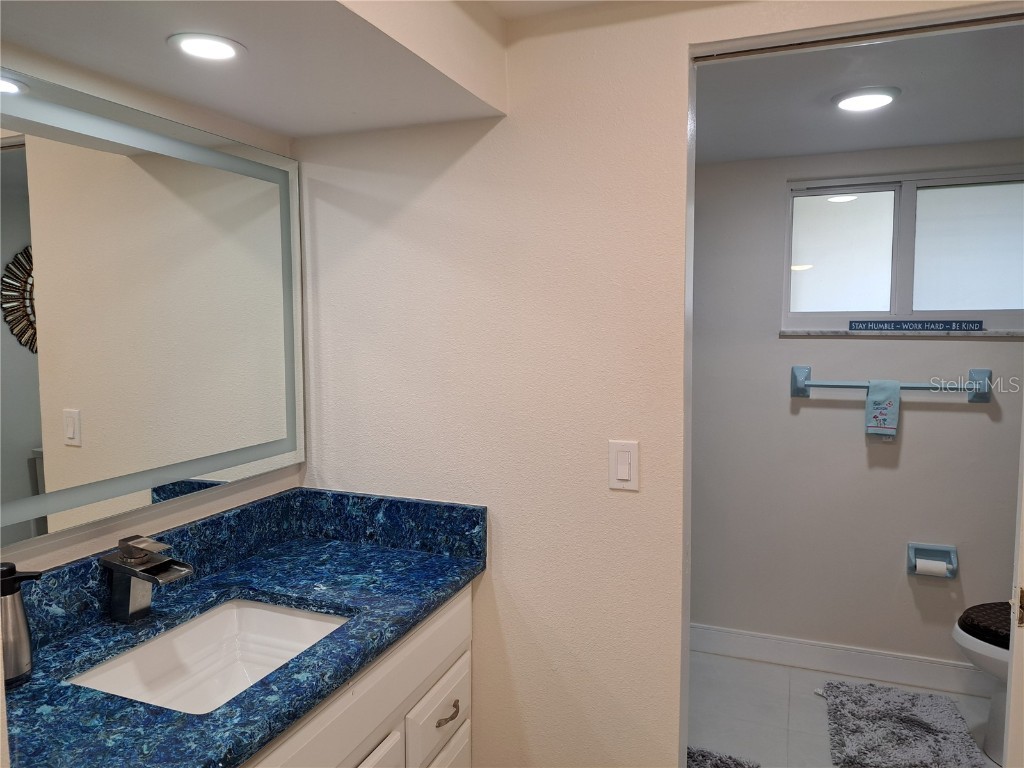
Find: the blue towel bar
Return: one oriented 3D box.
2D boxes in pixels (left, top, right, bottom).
[{"bbox_3d":[1.468,0.004,2.770,0.700,0.128,0.084,2,5,22],"label":"blue towel bar"}]

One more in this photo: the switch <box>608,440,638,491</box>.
[{"bbox_3d":[0.257,0.189,1.641,0.071,0.114,0.010,2,5,22],"label":"switch"}]

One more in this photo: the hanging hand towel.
[{"bbox_3d":[1.446,0.100,2.771,0.112,0.220,0.050,2,5,22],"label":"hanging hand towel"}]

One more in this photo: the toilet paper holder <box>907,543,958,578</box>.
[{"bbox_3d":[1.633,0.685,2.768,0.160,0.120,0.076,2,5,22],"label":"toilet paper holder"}]

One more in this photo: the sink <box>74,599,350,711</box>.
[{"bbox_3d":[-0.547,0.587,1.352,0.370,0.160,0.480,2,5,22],"label":"sink"}]

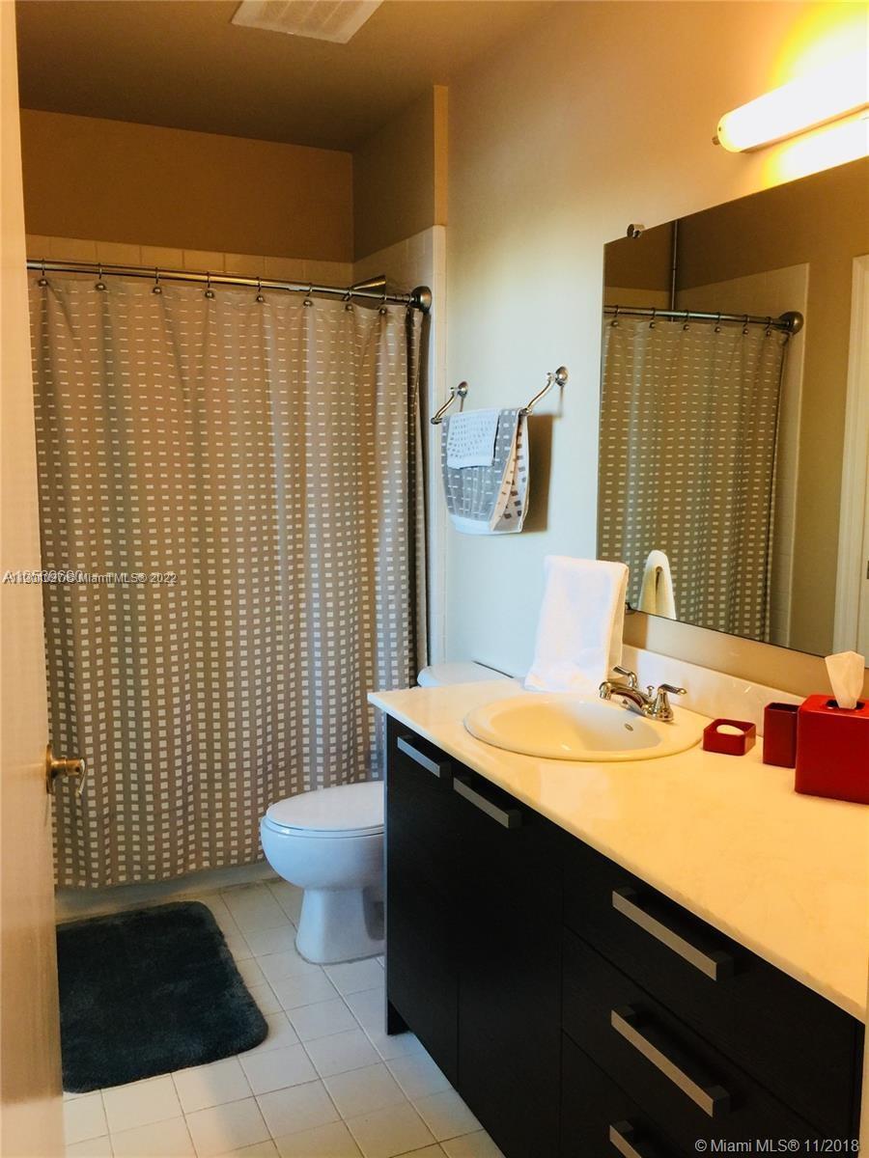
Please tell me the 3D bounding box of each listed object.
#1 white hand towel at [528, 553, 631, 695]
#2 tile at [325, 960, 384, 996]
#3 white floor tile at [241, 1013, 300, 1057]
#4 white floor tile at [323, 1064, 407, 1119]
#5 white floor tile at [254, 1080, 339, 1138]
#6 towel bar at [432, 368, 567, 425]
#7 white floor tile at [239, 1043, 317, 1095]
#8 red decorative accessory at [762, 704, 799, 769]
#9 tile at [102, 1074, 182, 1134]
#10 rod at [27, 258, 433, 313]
[{"bbox_3d":[0.354,0.105,2.397,0.191,0.319,0.123,4,8,29],"label":"white hand towel"},{"bbox_3d":[-0.205,1.091,2.648,0.150,0.010,0.146,-3,8,-25],"label":"tile"},{"bbox_3d":[-0.422,1.125,2.386,0.150,0.010,0.146,-3,8,-25],"label":"white floor tile"},{"bbox_3d":[-0.158,1.152,2.182,0.150,0.010,0.146,-3,8,-25],"label":"white floor tile"},{"bbox_3d":[-0.297,1.160,2.118,0.150,0.010,0.146,-3,8,-25],"label":"white floor tile"},{"bbox_3d":[0.170,-0.542,2.891,0.118,0.140,0.660,-3,7,-24],"label":"towel bar"},{"bbox_3d":[-0.360,1.142,2.252,0.150,0.010,0.146,-3,8,-25],"label":"white floor tile"},{"bbox_3d":[0.652,0.289,1.798,0.065,0.104,0.063,5,9,30],"label":"red decorative accessory"},{"bbox_3d":[-0.639,1.158,2.125,0.150,0.010,0.146,-3,8,-25],"label":"tile"},{"bbox_3d":[-0.713,-0.917,2.975,1.515,0.085,0.085,-3,7,-24],"label":"rod"}]

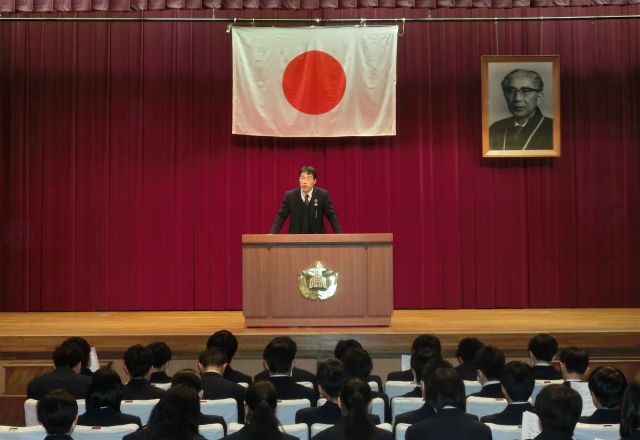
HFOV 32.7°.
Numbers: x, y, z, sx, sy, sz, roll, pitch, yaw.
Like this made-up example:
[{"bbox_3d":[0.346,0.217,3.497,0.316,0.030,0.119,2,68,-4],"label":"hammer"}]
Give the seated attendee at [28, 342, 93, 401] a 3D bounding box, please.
[{"bbox_3d":[-1.726,1.481,7.611,0.500,1.240,0.780,0,-1,3],"label":"seated attendee"}]

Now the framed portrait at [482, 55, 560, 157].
[{"bbox_3d":[2.349,-1.329,12.717,0.910,1.180,0.060,0,-1,0],"label":"framed portrait"}]

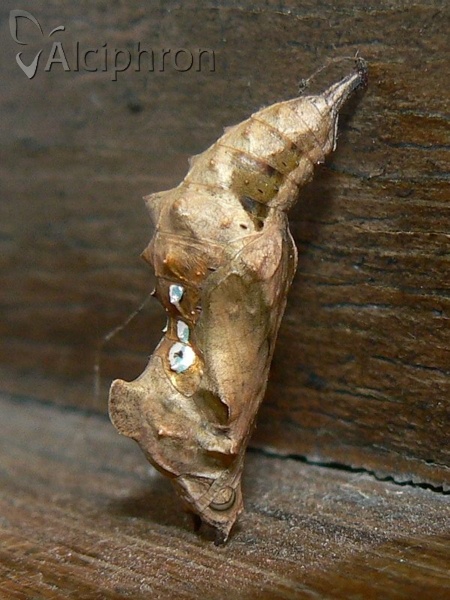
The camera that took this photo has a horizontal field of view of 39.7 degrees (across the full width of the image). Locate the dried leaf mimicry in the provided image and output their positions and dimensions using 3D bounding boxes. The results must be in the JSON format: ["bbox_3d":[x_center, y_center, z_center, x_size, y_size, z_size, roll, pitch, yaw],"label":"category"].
[{"bbox_3d":[-0.001,-0.001,0.028,0.007,0.022,0.006,19,-6,-22],"label":"dried leaf mimicry"}]

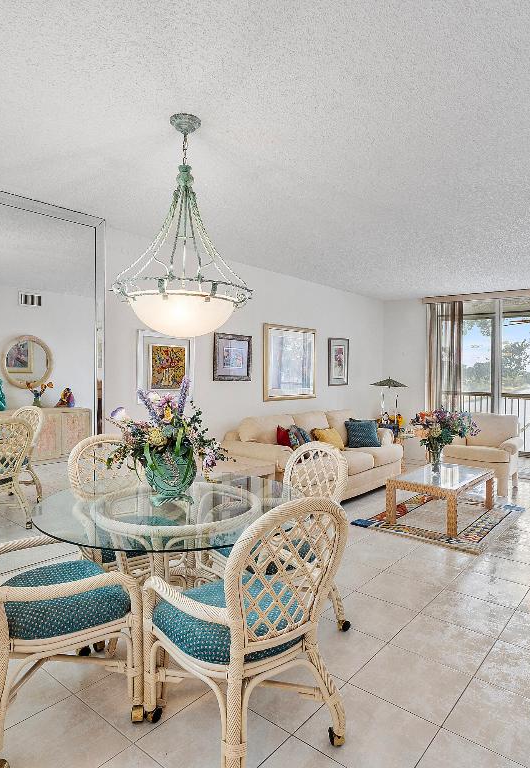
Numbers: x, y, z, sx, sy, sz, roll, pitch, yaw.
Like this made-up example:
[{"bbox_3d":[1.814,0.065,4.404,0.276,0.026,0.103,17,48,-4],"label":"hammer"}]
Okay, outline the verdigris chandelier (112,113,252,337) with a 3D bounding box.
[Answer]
[{"bbox_3d":[-0.360,-0.713,2.163,0.620,0.995,0.620,1,1,-11],"label":"verdigris chandelier"}]

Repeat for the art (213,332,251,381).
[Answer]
[{"bbox_3d":[-0.304,-0.259,4.733,0.030,0.450,0.530,2,1,40],"label":"art"}]

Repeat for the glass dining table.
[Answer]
[{"bbox_3d":[-0.390,0.900,2.169,1.226,0.745,1.226,2,1,40],"label":"glass dining table"}]

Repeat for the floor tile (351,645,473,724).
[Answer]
[{"bbox_3d":[0.641,1.301,2.103,0.403,0.010,0.403,2,1,40],"label":"floor tile"}]

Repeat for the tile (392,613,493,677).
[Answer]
[{"bbox_3d":[0.900,1.300,2.414,0.403,0.010,0.403,2,1,40],"label":"tile"}]

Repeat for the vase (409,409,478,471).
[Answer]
[{"bbox_3d":[1.782,0.543,4.740,0.580,0.600,0.520,1,1,21],"label":"vase"}]

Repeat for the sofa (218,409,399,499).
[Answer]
[{"bbox_3d":[0.649,0.798,5.305,0.850,0.880,2.430,2,1,40],"label":"sofa"}]

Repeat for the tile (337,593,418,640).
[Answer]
[{"bbox_3d":[0.588,1.289,2.673,0.403,0.010,0.403,2,1,40],"label":"tile"}]

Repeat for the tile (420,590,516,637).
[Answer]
[{"bbox_3d":[1.149,1.289,2.705,0.400,0.012,0.400,2,1,40],"label":"tile"}]

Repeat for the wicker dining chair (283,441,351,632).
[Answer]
[{"bbox_3d":[0.071,0.801,2.551,0.620,0.950,0.580,0,1,-39],"label":"wicker dining chair"}]

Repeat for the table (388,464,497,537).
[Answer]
[{"bbox_3d":[1.734,1.076,4.678,0.635,0.390,1.185,2,1,38],"label":"table"}]

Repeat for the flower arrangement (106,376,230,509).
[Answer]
[{"bbox_3d":[-0.435,0.258,2.184,0.520,0.580,0.470,1,1,-11],"label":"flower arrangement"}]

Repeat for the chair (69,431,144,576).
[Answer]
[{"bbox_3d":[-0.749,0.783,2.646,0.580,0.950,0.620,0,1,-38],"label":"chair"}]

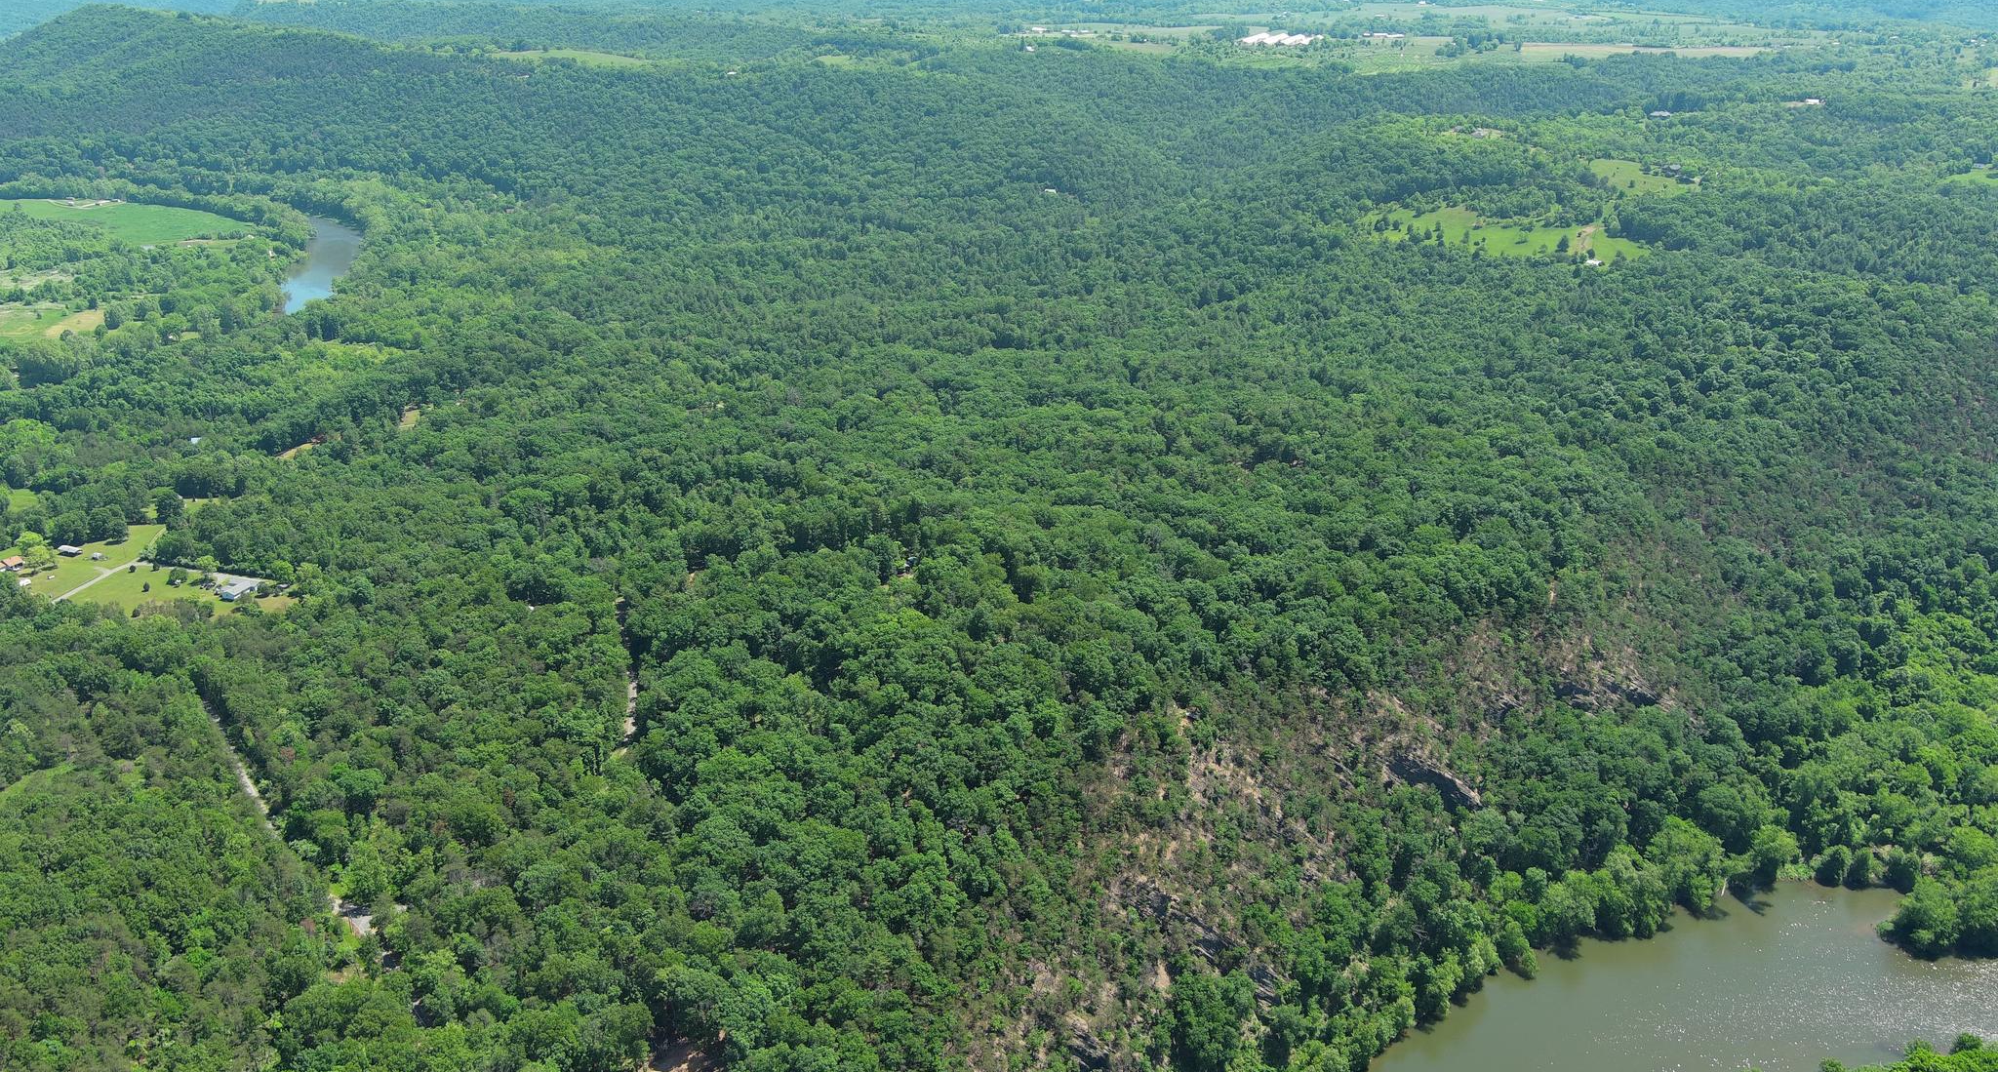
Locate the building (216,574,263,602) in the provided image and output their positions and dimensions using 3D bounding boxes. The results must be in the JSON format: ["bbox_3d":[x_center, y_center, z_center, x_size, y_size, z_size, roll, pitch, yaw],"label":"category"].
[{"bbox_3d":[-332.767,23.816,706.111,7.050,3.740,13.910,7,22,19],"label":"building"}]

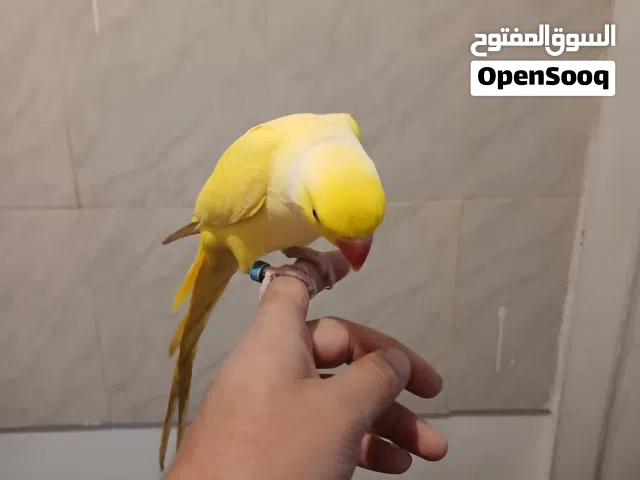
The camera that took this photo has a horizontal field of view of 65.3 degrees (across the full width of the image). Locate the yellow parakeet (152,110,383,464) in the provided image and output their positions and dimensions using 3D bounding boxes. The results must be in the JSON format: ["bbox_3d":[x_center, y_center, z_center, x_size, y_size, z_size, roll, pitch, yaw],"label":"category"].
[{"bbox_3d":[-0.039,0.049,0.325,0.080,0.255,0.178,-12,17,-43],"label":"yellow parakeet"}]

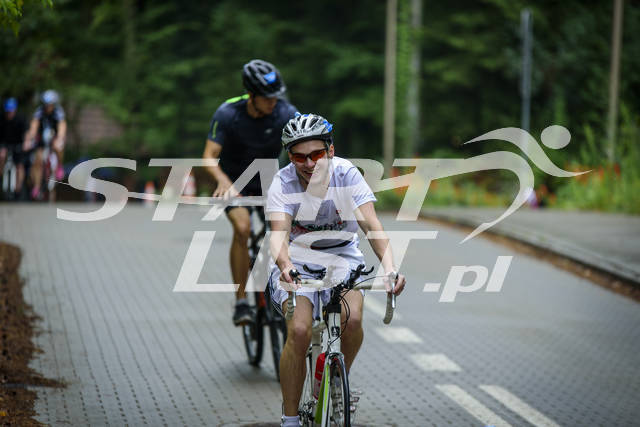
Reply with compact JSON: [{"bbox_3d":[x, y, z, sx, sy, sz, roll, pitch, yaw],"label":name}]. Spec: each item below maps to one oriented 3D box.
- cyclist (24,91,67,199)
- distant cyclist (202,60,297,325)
[{"bbox_3d":[-3.628,-0.919,47.000,0.540,1.460,0.950,0,3,-8],"label":"cyclist"},{"bbox_3d":[-0.352,-0.122,20.700,0.630,1.540,0.950,0,3,-10],"label":"distant cyclist"}]

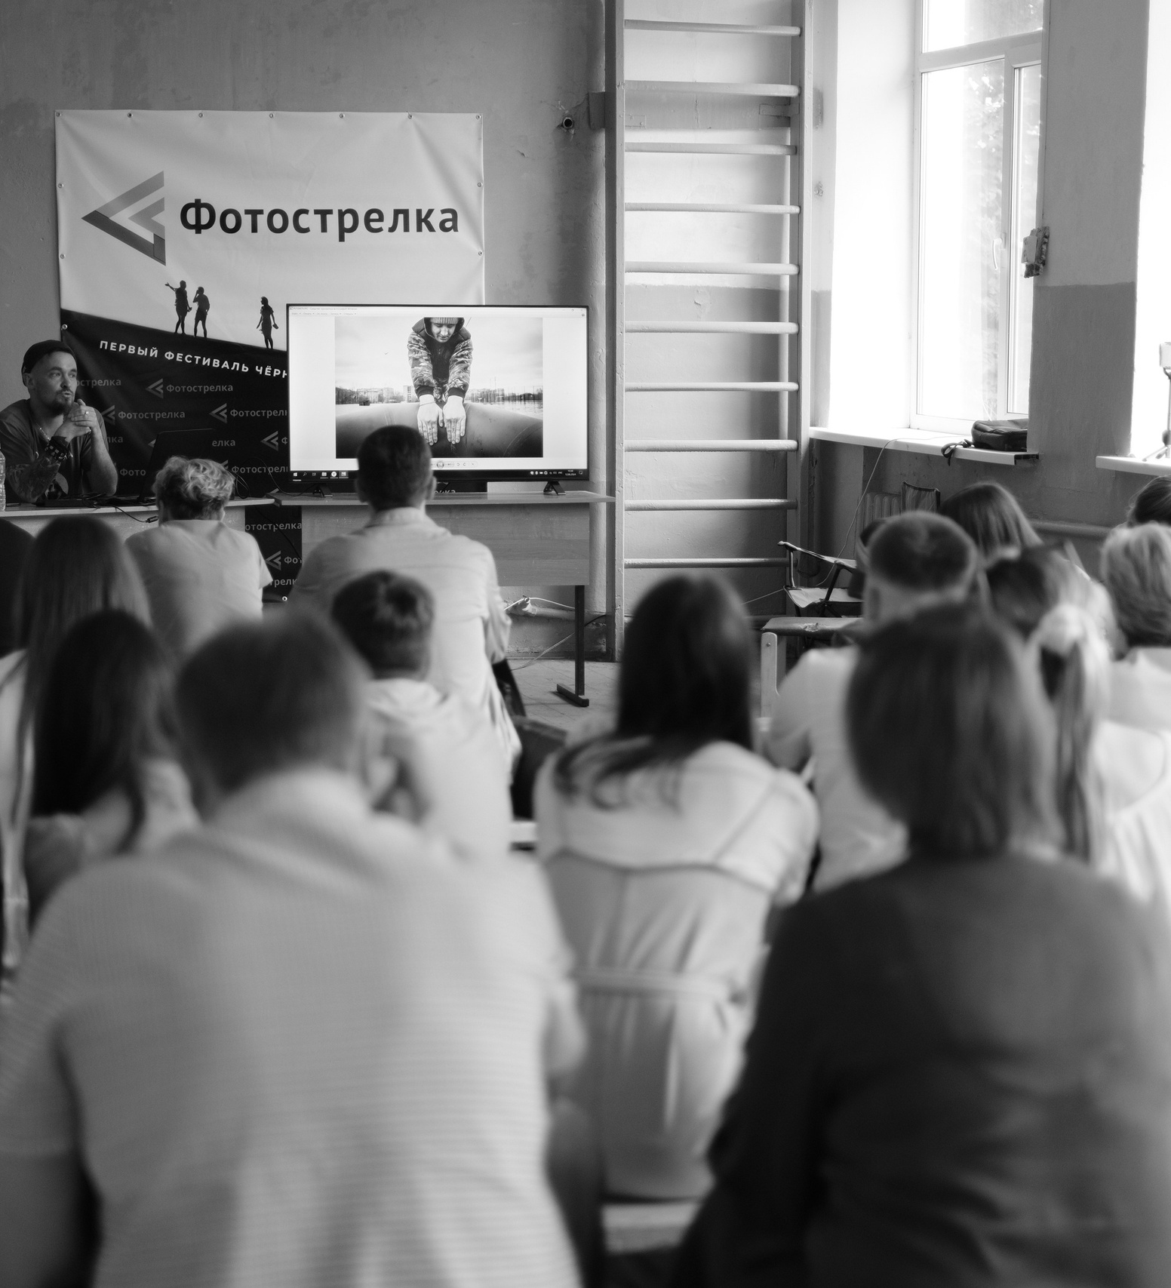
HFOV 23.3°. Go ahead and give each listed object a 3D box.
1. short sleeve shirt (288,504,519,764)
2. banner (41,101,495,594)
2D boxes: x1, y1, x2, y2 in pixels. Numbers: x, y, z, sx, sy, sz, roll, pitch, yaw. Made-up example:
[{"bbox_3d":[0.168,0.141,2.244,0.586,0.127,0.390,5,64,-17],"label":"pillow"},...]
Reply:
[{"bbox_3d":[-0.393,0.014,6.150,0.490,0.620,0.300,-1,7,-7],"label":"short sleeve shirt"},{"bbox_3d":[-1.225,-1.117,11.194,1.680,1.930,0.030,-2,7,-14],"label":"banner"}]

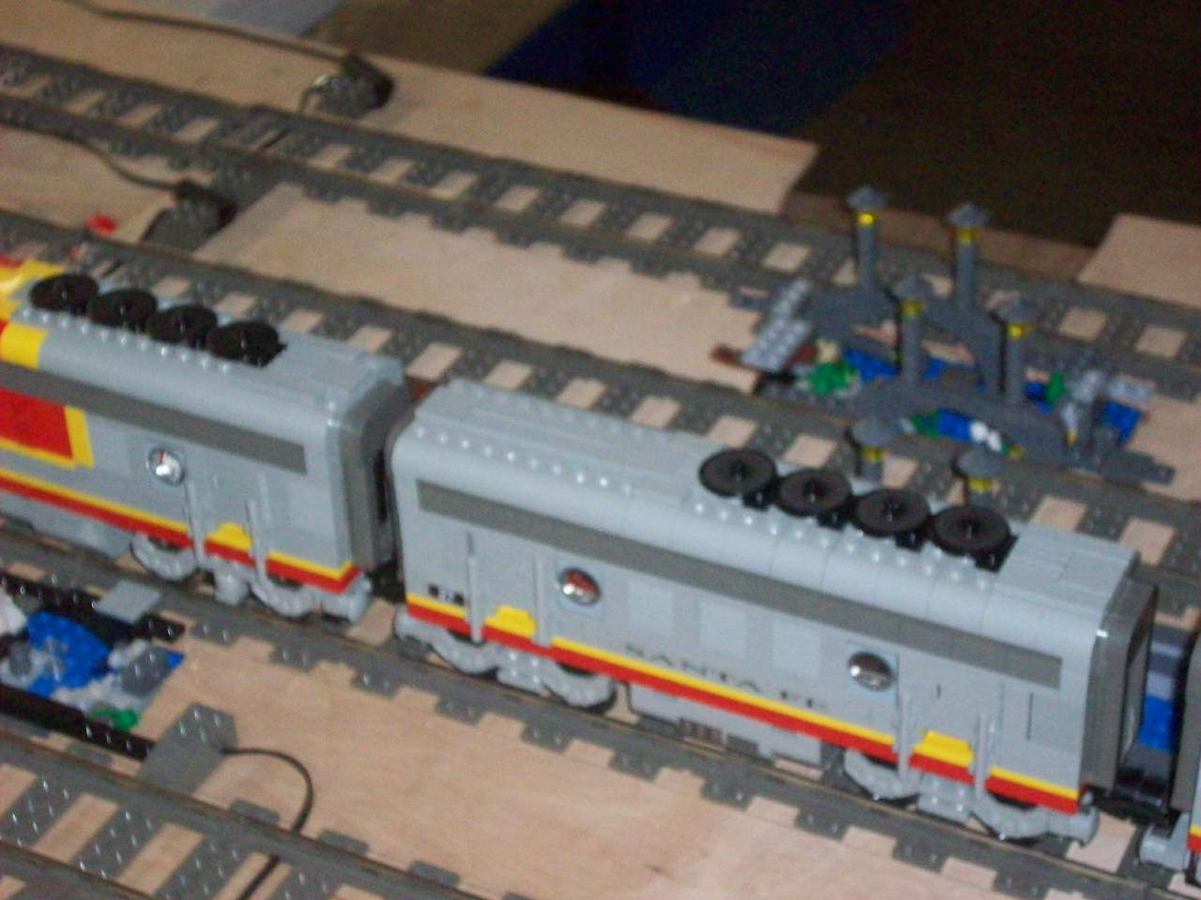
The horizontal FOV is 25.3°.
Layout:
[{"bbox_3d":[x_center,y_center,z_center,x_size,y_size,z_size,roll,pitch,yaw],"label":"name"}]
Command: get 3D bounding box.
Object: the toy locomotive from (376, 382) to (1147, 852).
[{"bbox_3d":[0.051,0.048,0.823,0.241,0.104,0.052,15,41,22],"label":"toy locomotive"}]

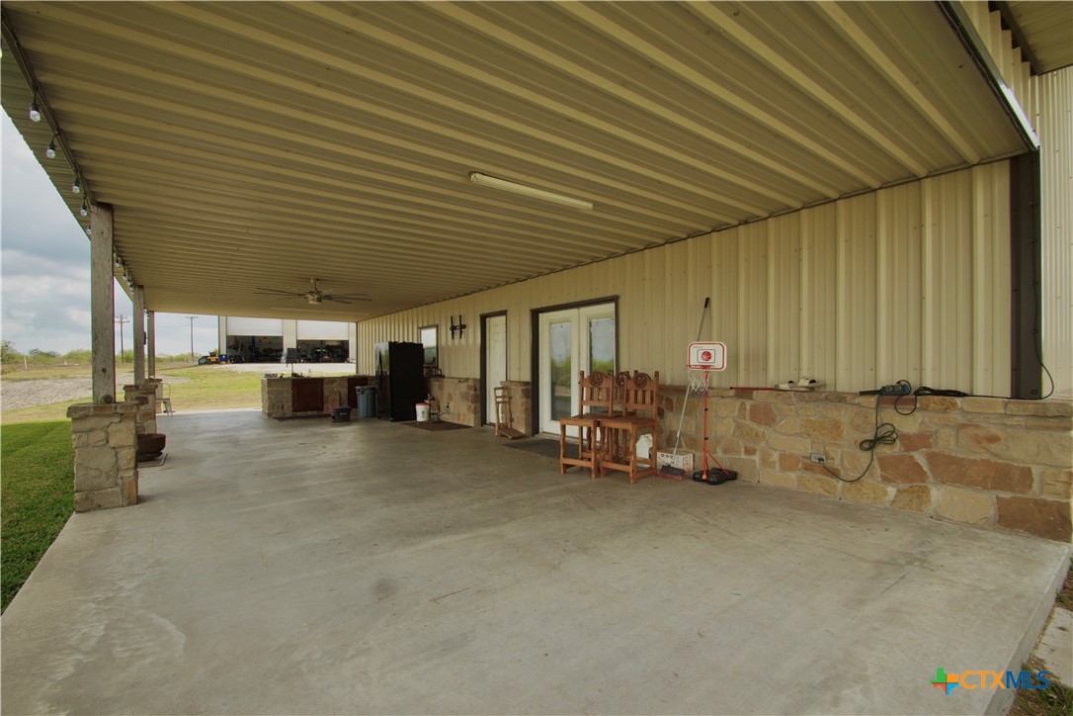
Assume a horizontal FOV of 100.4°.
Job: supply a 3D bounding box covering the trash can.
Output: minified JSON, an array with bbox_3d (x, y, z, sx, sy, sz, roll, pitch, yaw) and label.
[{"bbox_3d":[-4.084,1.062,10.807,0.530,0.710,0.530,0,-1,-38],"label":"trash can"}]

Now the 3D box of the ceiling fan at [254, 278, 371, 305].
[{"bbox_3d":[-3.753,-1.134,7.548,1.800,0.450,1.800,0,0,-38],"label":"ceiling fan"}]

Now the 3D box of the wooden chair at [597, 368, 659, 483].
[{"bbox_3d":[1.020,0.729,4.908,0.440,1.140,0.500,-1,0,44],"label":"wooden chair"}]

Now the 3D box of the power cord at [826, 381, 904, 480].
[{"bbox_3d":[2.797,0.662,3.874,0.120,0.877,0.559,0,-1,-38],"label":"power cord"}]

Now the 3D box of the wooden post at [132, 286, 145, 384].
[{"bbox_3d":[-7.295,-0.427,8.220,0.140,1.810,0.140,0,0,-38],"label":"wooden post"}]

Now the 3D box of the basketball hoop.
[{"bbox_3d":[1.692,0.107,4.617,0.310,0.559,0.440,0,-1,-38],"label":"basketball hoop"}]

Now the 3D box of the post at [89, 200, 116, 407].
[{"bbox_3d":[-3.828,-0.493,3.951,0.140,1.737,0.140,0,-1,-38],"label":"post"}]

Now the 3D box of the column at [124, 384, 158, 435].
[{"bbox_3d":[-6.817,0.903,7.699,0.420,0.870,0.420,0,-1,-38],"label":"column"}]

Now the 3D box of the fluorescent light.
[{"bbox_3d":[0.006,-1.425,3.874,1.220,0.055,0.090,0,0,-34],"label":"fluorescent light"}]

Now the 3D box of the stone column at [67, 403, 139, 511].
[{"bbox_3d":[-3.964,0.878,4.130,0.430,0.910,0.430,0,0,-39],"label":"stone column"}]

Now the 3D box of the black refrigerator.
[{"bbox_3d":[-3.156,0.540,10.401,0.760,1.728,0.900,0,-1,-38],"label":"black refrigerator"}]

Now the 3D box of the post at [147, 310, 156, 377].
[{"bbox_3d":[-10.458,-0.389,12.150,0.140,1.810,0.140,0,0,-38],"label":"post"}]

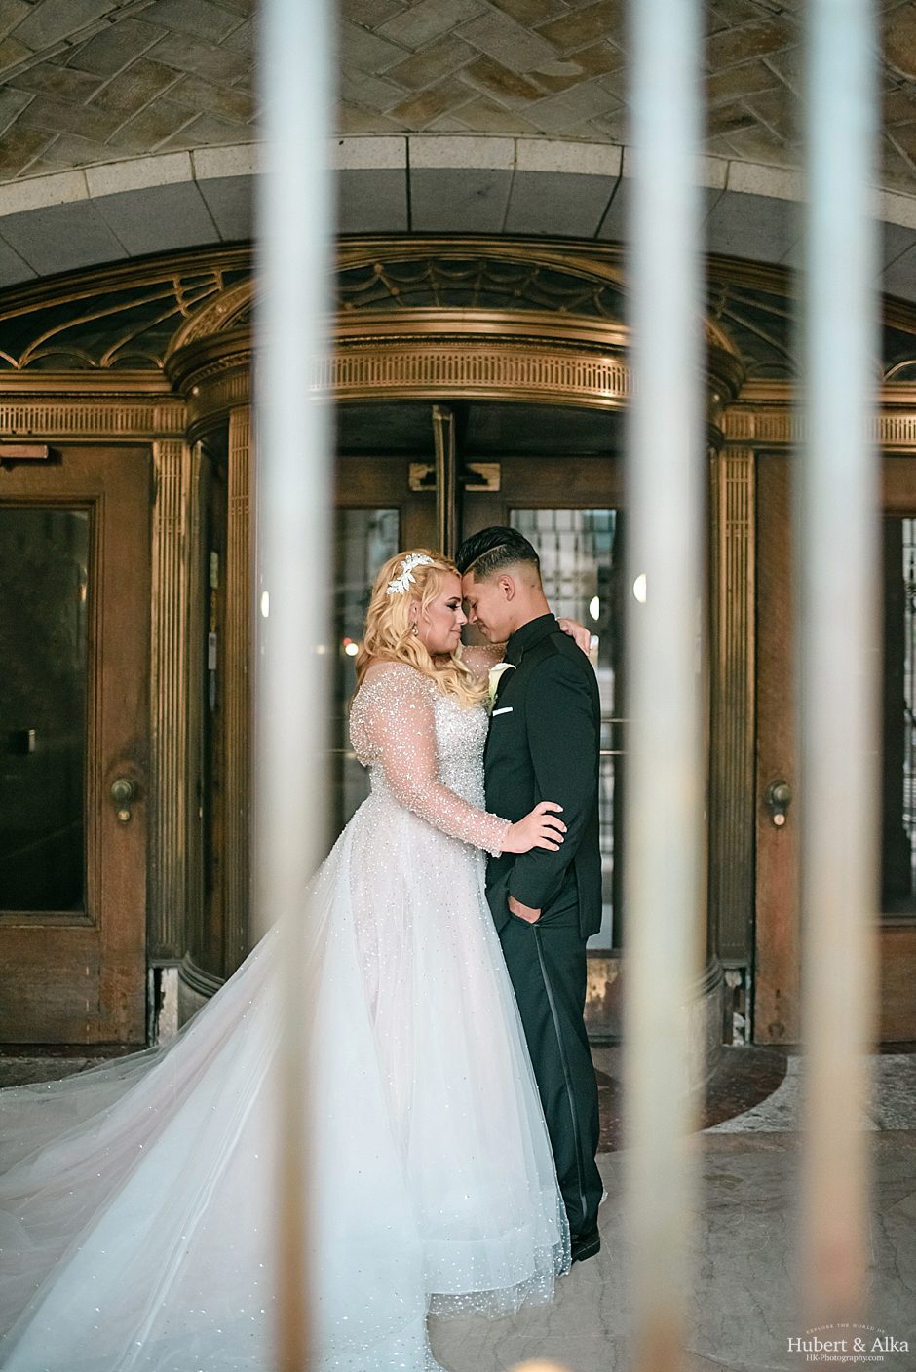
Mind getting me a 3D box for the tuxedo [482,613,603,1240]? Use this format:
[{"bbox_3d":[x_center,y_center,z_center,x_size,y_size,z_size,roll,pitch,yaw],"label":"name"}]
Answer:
[{"bbox_3d":[0.188,0.545,3.200,0.320,1.470,0.520,0,0,-20],"label":"tuxedo"}]

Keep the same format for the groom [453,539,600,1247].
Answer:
[{"bbox_3d":[0.165,0.468,3.190,0.370,1.730,0.530,0,0,-20],"label":"groom"}]

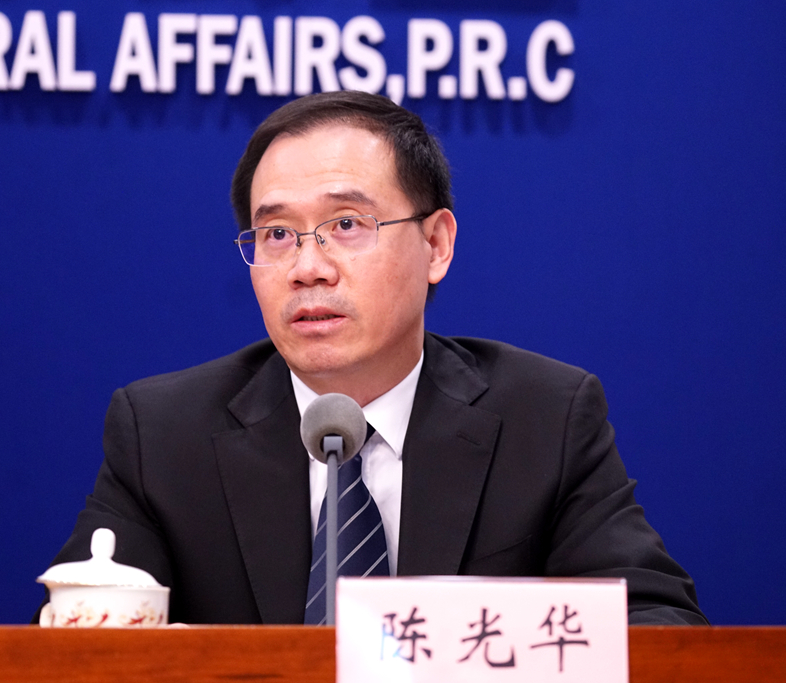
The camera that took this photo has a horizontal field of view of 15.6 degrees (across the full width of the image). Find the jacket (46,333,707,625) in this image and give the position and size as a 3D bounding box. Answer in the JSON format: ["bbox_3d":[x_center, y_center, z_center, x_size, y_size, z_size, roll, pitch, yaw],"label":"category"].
[{"bbox_3d":[-0.012,0.258,2.490,0.590,0.560,0.440,0,-5,0],"label":"jacket"}]

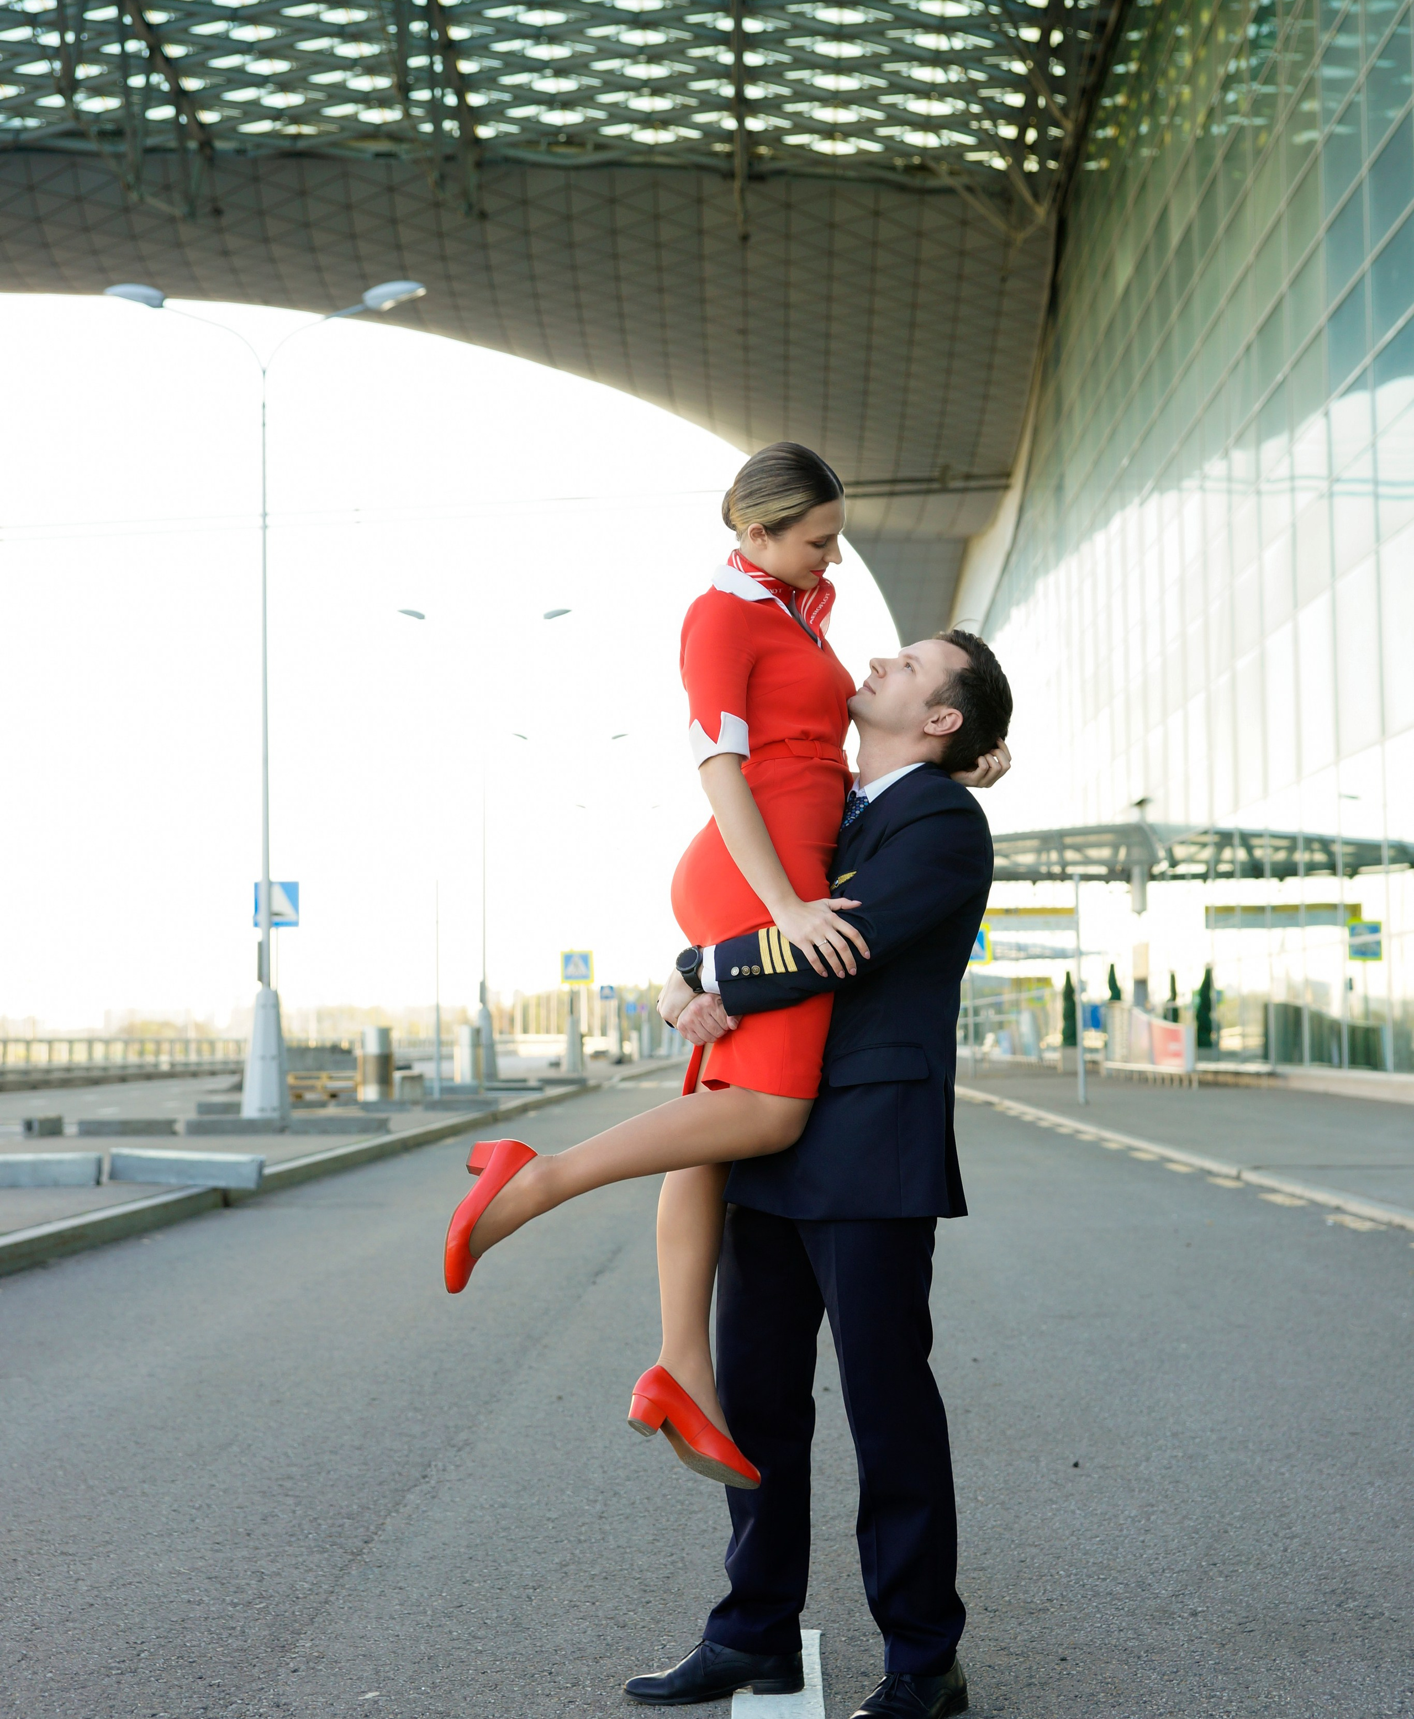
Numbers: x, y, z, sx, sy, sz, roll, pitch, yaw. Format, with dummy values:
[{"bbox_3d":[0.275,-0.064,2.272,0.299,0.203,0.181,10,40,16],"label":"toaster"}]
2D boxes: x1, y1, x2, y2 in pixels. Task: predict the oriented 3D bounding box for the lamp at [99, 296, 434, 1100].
[{"bbox_3d":[-4.609,-1.662,27.802,3.400,9.010,0.500,0,-4,1],"label":"lamp"}]

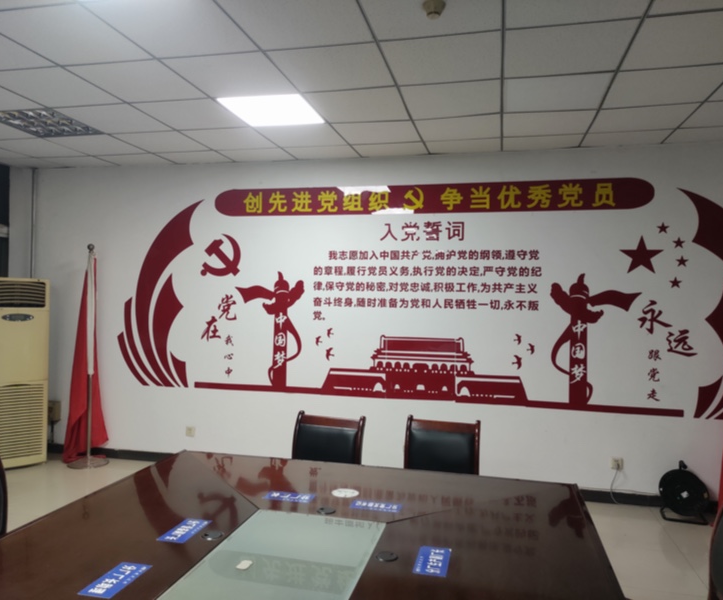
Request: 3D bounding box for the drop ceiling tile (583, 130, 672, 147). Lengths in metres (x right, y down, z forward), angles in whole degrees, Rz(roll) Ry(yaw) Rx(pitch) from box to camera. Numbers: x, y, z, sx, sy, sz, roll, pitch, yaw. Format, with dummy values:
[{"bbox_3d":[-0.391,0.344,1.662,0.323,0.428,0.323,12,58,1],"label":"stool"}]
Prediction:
[{"bbox_3d":[1.998,-1.228,4.404,0.595,0.020,0.384,1,0,13],"label":"drop ceiling tile"}]

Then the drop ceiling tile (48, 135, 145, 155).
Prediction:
[{"bbox_3d":[-2.213,-1.310,4.866,0.595,0.020,0.595,1,0,13],"label":"drop ceiling tile"}]

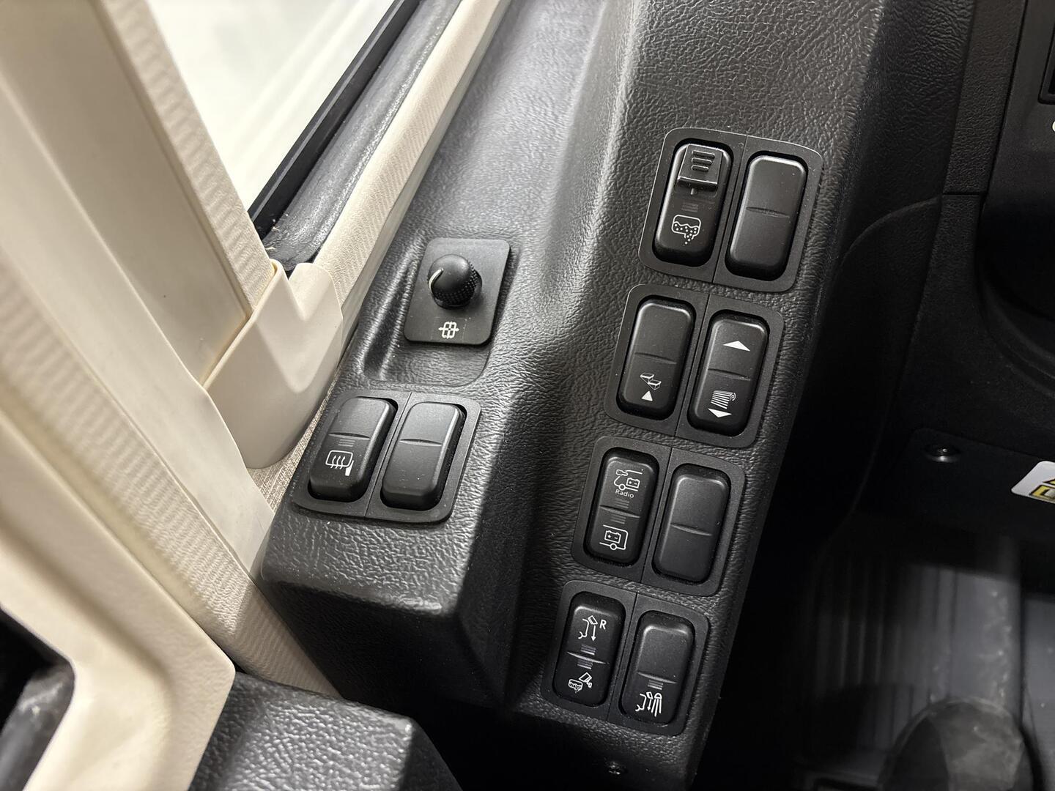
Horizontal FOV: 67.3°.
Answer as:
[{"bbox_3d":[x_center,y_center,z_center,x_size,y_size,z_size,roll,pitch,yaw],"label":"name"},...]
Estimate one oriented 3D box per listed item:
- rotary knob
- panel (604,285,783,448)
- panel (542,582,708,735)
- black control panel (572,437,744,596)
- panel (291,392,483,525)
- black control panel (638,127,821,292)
[{"bbox_3d":[-0.033,-0.052,0.346,0.022,0.019,0.022,5,55,11],"label":"rotary knob"},{"bbox_3d":[0.066,-0.012,0.318,0.062,0.012,0.057,12,96,8],"label":"panel"},{"bbox_3d":[0.040,0.110,0.330,0.062,0.012,0.057,12,96,8],"label":"panel"},{"bbox_3d":[0.053,0.050,0.324,0.062,0.012,0.057,12,96,8],"label":"black control panel"},{"bbox_3d":[-0.053,0.020,0.303,0.062,0.012,0.057,5,52,12],"label":"panel"},{"bbox_3d":[0.080,-0.073,0.311,0.062,0.012,0.057,12,96,8],"label":"black control panel"}]

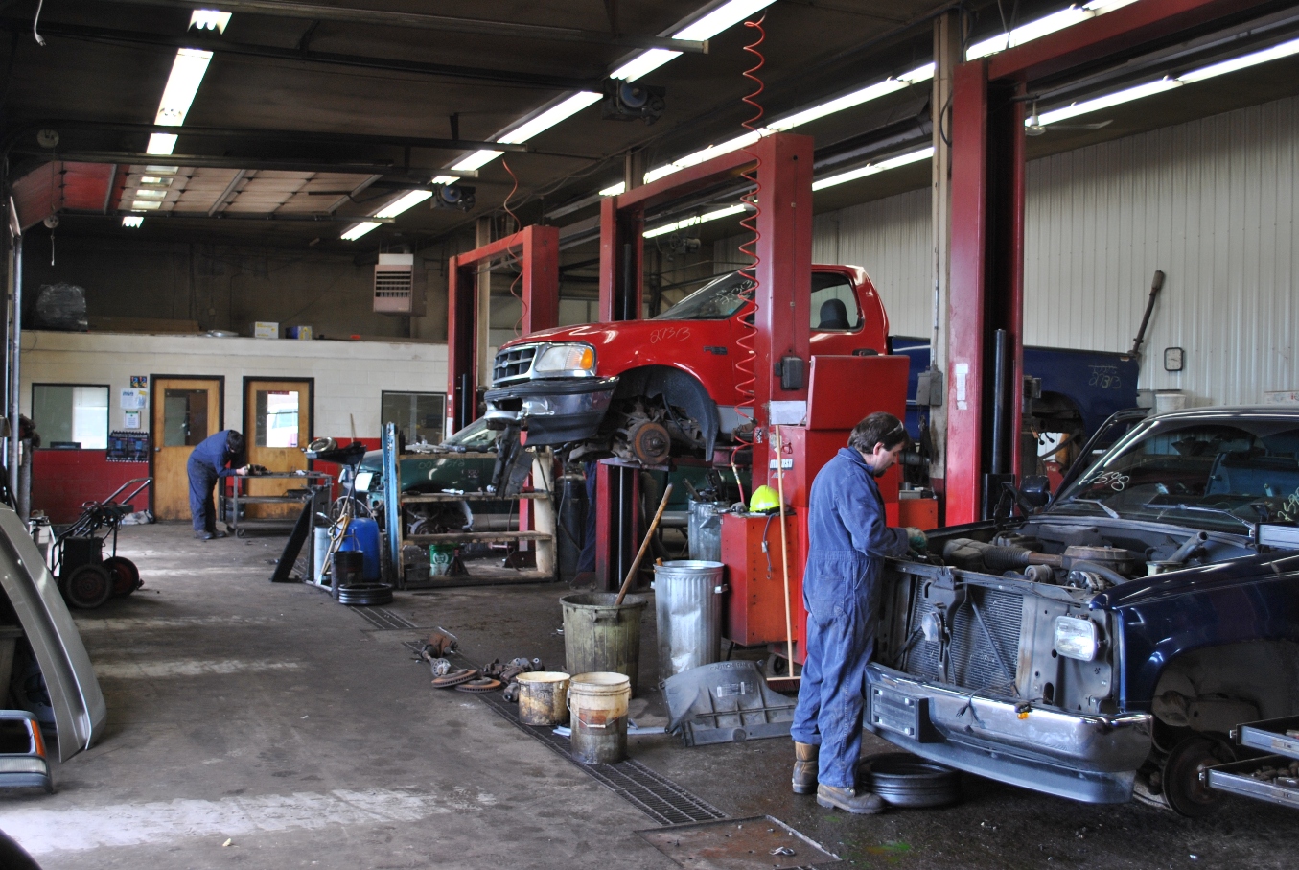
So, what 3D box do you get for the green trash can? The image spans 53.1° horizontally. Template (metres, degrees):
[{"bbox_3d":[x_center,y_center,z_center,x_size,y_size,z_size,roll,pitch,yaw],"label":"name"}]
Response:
[{"bbox_3d":[-0.267,1.240,7.632,0.510,0.570,0.510,1,1,0],"label":"green trash can"}]

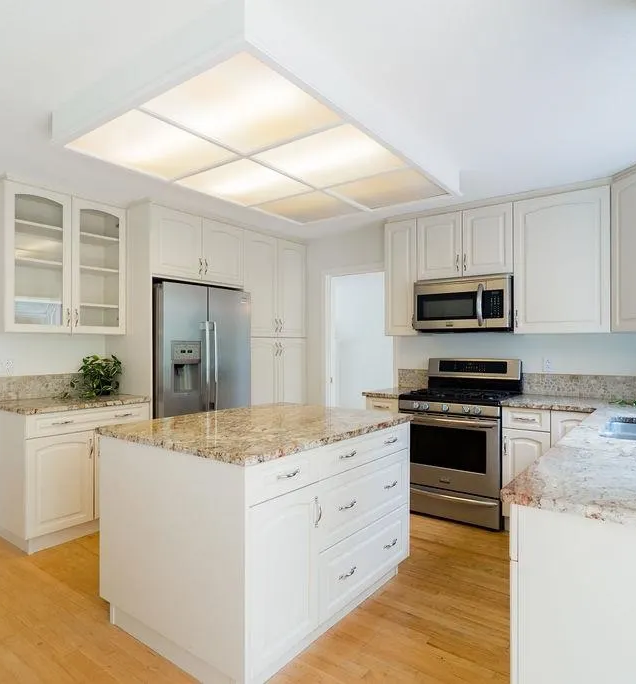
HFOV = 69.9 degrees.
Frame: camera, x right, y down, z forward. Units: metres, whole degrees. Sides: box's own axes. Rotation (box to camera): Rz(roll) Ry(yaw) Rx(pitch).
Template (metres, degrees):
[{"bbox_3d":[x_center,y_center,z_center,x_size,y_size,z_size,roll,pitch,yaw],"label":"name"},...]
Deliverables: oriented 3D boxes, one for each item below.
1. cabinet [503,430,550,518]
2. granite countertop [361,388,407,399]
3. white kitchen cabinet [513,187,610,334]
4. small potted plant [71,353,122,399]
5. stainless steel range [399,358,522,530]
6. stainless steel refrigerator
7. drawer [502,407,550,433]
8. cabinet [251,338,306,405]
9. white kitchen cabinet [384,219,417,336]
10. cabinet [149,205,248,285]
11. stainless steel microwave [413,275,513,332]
[{"bbox_3d":[1.600,0.902,3.322,0.296,0.620,0.620,-1,-1,37],"label":"cabinet"},{"bbox_3d":[0.706,0.446,3.967,0.336,0.036,0.647,0,-1,37],"label":"granite countertop"},{"bbox_3d":[1.808,-0.551,3.348,0.602,0.981,0.345,0,-1,37],"label":"white kitchen cabinet"},{"bbox_3d":[-1.709,0.254,3.520,0.370,0.335,0.360,0,-1,37],"label":"small potted plant"},{"bbox_3d":[1.143,0.732,3.607,0.763,1.170,0.720,-1,-1,37],"label":"stainless steel range"},{"bbox_3d":[-1.140,0.440,3.922,0.740,1.758,0.903,-1,-1,37],"label":"stainless steel refrigerator"},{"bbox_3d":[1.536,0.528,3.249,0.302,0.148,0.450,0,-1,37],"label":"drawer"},{"bbox_3d":[-0.661,0.654,4.776,0.630,1.388,0.944,0,-1,37],"label":"cabinet"},{"bbox_3d":[0.829,-0.552,4.119,0.320,1.005,0.340,-1,-1,37],"label":"white kitchen cabinet"},{"bbox_3d":[-1.211,-0.771,3.979,0.645,0.548,0.931,-1,-1,37],"label":"cabinet"},{"bbox_3d":[1.233,-0.296,3.766,0.756,0.420,0.405,-1,-1,37],"label":"stainless steel microwave"}]

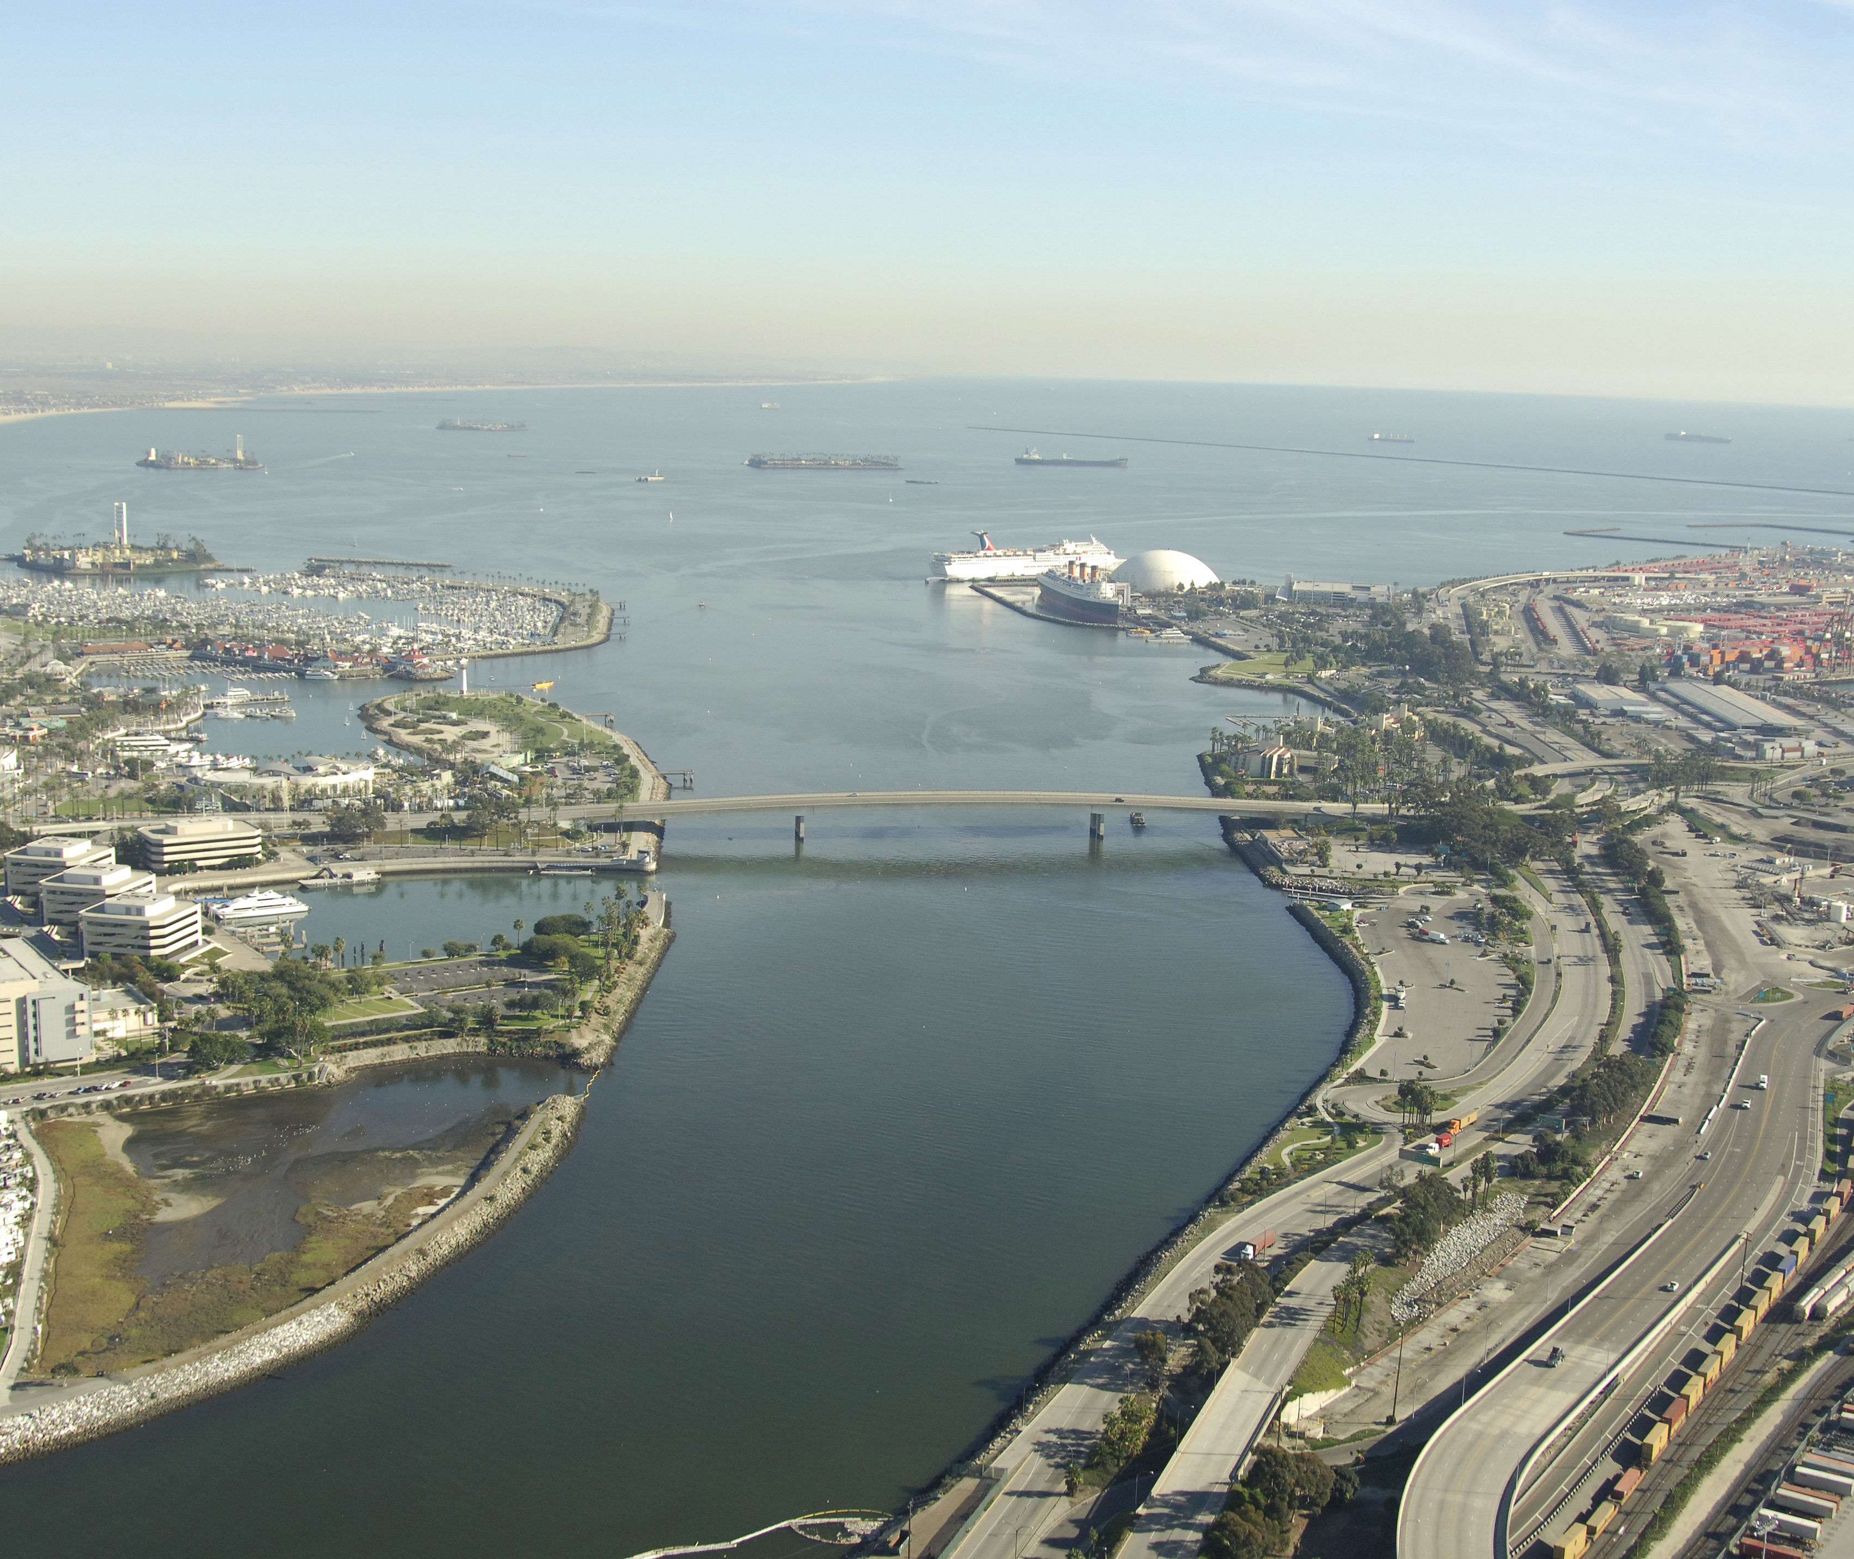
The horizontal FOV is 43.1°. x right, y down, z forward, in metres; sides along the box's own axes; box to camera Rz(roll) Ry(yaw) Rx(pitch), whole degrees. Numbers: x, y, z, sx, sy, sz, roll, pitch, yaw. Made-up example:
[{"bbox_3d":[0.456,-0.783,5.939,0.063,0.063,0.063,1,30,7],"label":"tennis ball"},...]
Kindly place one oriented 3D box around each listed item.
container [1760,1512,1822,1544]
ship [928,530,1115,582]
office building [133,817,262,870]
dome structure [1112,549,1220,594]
[{"bbox_3d":[187.910,162.470,510.970,12.190,2.750,2.440,8,12,29],"label":"container"},{"bbox_3d":[127.613,-264.302,2738.035,260.600,52.000,33.000,-4,12,-31],"label":"ship"},{"bbox_3d":[-340.251,29.887,1096.360,50.500,20.500,34.500,-5,12,-34],"label":"office building"},{"bbox_3d":[265.070,-231.590,2586.580,126.500,40.000,126.500,2,10,0],"label":"dome structure"}]

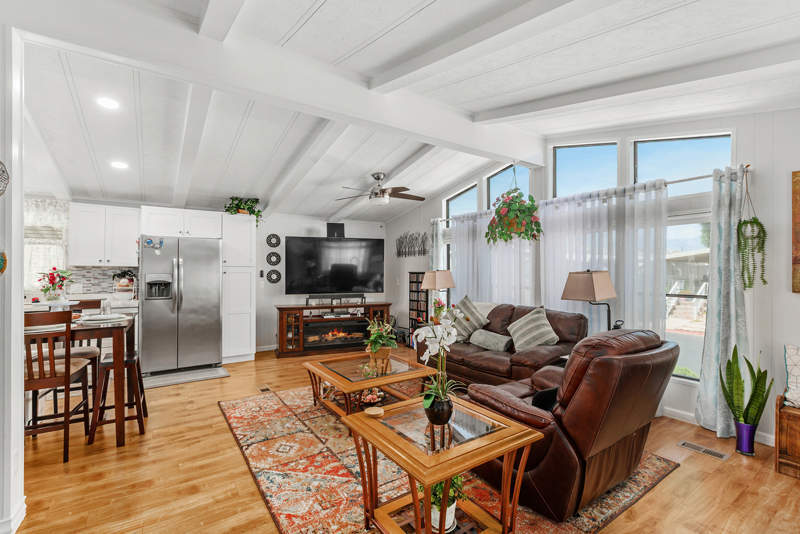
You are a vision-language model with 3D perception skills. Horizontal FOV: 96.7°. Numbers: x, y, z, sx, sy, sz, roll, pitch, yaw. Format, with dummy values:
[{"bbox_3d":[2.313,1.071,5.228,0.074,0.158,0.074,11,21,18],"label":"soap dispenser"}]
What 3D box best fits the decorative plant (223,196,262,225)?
[{"bbox_3d":[-2.340,-0.820,5.321,0.500,0.420,0.340,0,-1,-34],"label":"decorative plant"}]

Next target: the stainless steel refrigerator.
[{"bbox_3d":[-3.037,0.491,4.947,0.915,1.770,0.710,0,0,-34],"label":"stainless steel refrigerator"}]

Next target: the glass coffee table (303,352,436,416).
[{"bbox_3d":[-0.280,1.147,3.348,0.935,0.415,0.920,0,0,-34],"label":"glass coffee table"}]

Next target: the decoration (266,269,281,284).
[{"bbox_3d":[-2.110,0.166,5.960,0.237,0.235,0.030,0,0,-34],"label":"decoration"}]

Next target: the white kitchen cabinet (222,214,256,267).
[{"bbox_3d":[-2.460,-0.378,5.346,0.457,0.755,0.600,0,0,-34],"label":"white kitchen cabinet"}]

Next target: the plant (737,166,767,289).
[{"bbox_3d":[2.700,-0.299,2.733,0.140,0.940,0.170,0,0,-34],"label":"plant"}]

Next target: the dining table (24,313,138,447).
[{"bbox_3d":[-2.748,0.910,2.817,1.050,0.910,1.040,0,0,-34],"label":"dining table"}]

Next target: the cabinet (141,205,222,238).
[{"bbox_3d":[-3.074,-0.589,5.038,0.930,0.380,0.600,0,-1,-34],"label":"cabinet"}]

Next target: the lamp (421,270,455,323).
[{"bbox_3d":[0.563,0.436,5.346,0.360,0.780,0.360,0,-1,-34],"label":"lamp"}]

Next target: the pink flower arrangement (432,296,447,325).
[{"bbox_3d":[0.553,0.605,4.980,0.185,0.385,0.175,0,0,0],"label":"pink flower arrangement"}]

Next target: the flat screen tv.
[{"bbox_3d":[-1.094,-0.024,6.122,1.680,0.955,0.060,0,0,-17],"label":"flat screen tv"}]

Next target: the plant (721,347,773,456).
[{"bbox_3d":[2.589,0.985,2.665,0.330,0.810,0.360,0,0,-34],"label":"plant"}]

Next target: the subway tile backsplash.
[{"bbox_3d":[-3.929,0.180,4.757,0.770,0.360,0.020,0,0,-34],"label":"subway tile backsplash"}]

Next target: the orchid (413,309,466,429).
[{"bbox_3d":[0.197,0.500,1.805,0.260,0.580,0.220,0,-1,6],"label":"orchid"}]

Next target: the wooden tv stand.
[{"bbox_3d":[-1.064,1.003,5.886,1.820,0.760,0.420,0,-1,-15],"label":"wooden tv stand"}]

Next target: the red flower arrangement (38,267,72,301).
[{"bbox_3d":[-2.700,0.132,2.790,0.210,0.270,0.200,0,0,-44],"label":"red flower arrangement"}]

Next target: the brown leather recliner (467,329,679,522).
[{"bbox_3d":[1.067,0.858,2.251,0.970,0.980,0.970,0,-1,-34],"label":"brown leather recliner"}]

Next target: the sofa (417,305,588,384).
[{"bbox_3d":[1.103,0.915,4.209,0.920,0.900,1.880,0,-1,-34],"label":"sofa"}]

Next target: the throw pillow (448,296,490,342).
[{"bbox_3d":[0.832,0.644,4.450,0.430,0.420,0.150,49,8,23],"label":"throw pillow"}]

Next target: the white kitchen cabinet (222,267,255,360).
[{"bbox_3d":[-2.493,0.694,5.390,0.447,1.370,0.590,0,0,-34],"label":"white kitchen cabinet"}]

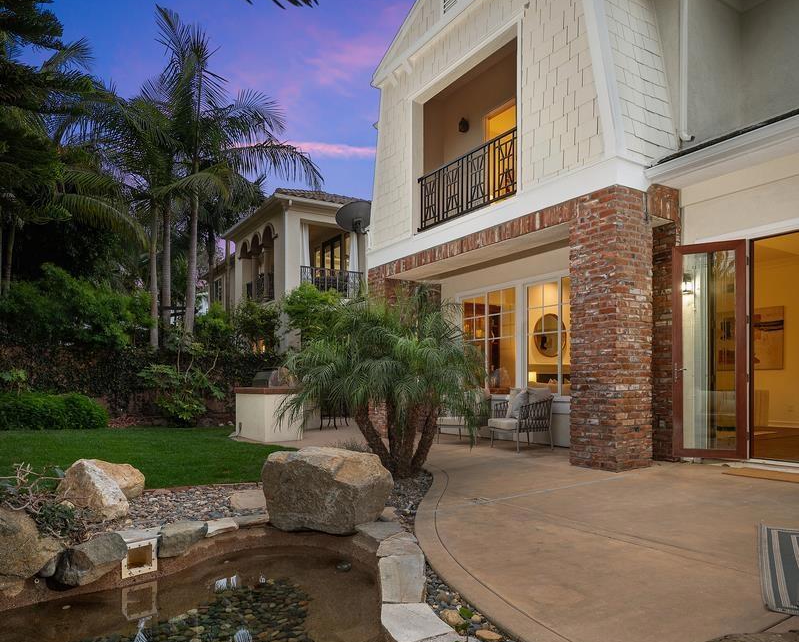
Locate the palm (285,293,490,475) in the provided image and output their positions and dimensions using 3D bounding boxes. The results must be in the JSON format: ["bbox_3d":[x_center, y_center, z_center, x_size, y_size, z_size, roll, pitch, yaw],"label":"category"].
[{"bbox_3d":[-0.151,0.617,5.350,2.000,1.880,1.900,0,-3,0],"label":"palm"}]

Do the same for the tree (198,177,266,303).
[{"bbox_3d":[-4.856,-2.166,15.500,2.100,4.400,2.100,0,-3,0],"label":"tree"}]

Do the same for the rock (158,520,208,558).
[{"bbox_3d":[-1.329,1.341,3.280,0.300,0.190,0.240,1,-3,-15],"label":"rock"}]

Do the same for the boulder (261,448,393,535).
[{"bbox_3d":[-0.493,1.169,3.700,0.800,0.480,0.560,-1,-3,18],"label":"boulder"}]

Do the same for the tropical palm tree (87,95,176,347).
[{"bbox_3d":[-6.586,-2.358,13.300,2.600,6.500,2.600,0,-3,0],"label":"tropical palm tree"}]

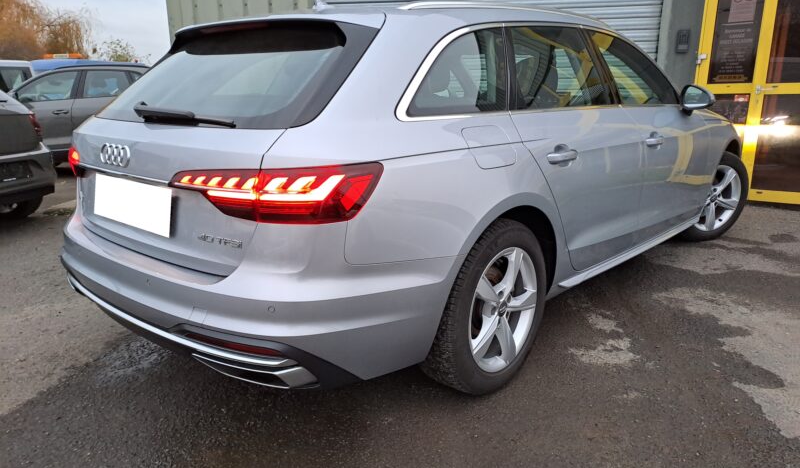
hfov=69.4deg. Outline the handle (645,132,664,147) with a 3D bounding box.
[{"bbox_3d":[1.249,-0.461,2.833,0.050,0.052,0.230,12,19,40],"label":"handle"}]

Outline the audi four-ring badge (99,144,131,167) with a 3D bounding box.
[{"bbox_3d":[-0.892,-0.248,1.804,0.205,0.073,0.020,12,11,40],"label":"audi four-ring badge"}]

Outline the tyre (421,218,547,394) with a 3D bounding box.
[{"bbox_3d":[0.322,0.255,2.137,0.225,0.650,0.650,12,19,40],"label":"tyre"}]

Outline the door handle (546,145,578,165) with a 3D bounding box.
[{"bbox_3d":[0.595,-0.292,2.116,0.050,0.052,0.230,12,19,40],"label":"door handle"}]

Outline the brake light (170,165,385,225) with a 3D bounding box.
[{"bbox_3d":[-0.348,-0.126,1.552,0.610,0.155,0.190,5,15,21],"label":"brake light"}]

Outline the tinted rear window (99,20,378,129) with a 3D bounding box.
[{"bbox_3d":[-0.647,-0.540,2.023,1.240,0.100,0.500,12,59,40],"label":"tinted rear window"}]

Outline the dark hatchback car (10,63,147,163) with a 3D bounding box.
[{"bbox_3d":[-5.734,-2.035,9.560,1.820,1.490,4.350,12,19,40],"label":"dark hatchback car"}]

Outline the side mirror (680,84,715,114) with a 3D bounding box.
[{"bbox_3d":[1.700,-0.762,3.294,0.210,0.165,0.150,12,19,40],"label":"side mirror"}]

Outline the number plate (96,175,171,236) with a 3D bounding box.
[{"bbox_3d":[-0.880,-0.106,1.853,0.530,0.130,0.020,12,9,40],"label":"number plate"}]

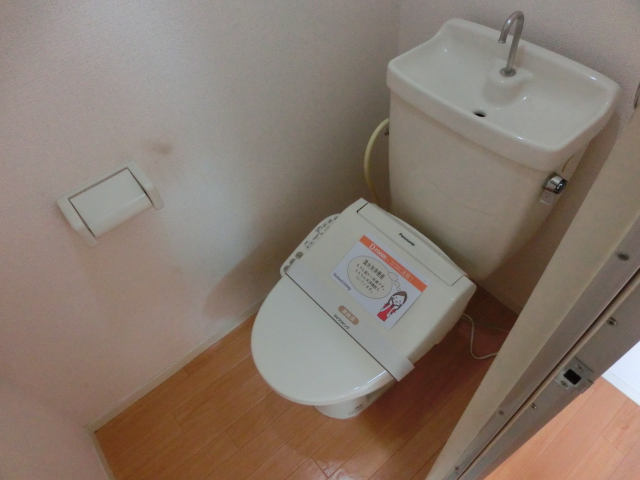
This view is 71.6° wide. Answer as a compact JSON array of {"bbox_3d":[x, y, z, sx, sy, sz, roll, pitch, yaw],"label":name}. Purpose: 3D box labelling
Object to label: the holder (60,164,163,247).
[{"bbox_3d":[-0.409,-0.071,0.878,0.163,0.086,0.073,-35,57,-20],"label":"holder"}]

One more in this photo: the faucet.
[{"bbox_3d":[0.381,-0.387,0.890,0.080,0.135,0.034,-35,57,-20],"label":"faucet"}]

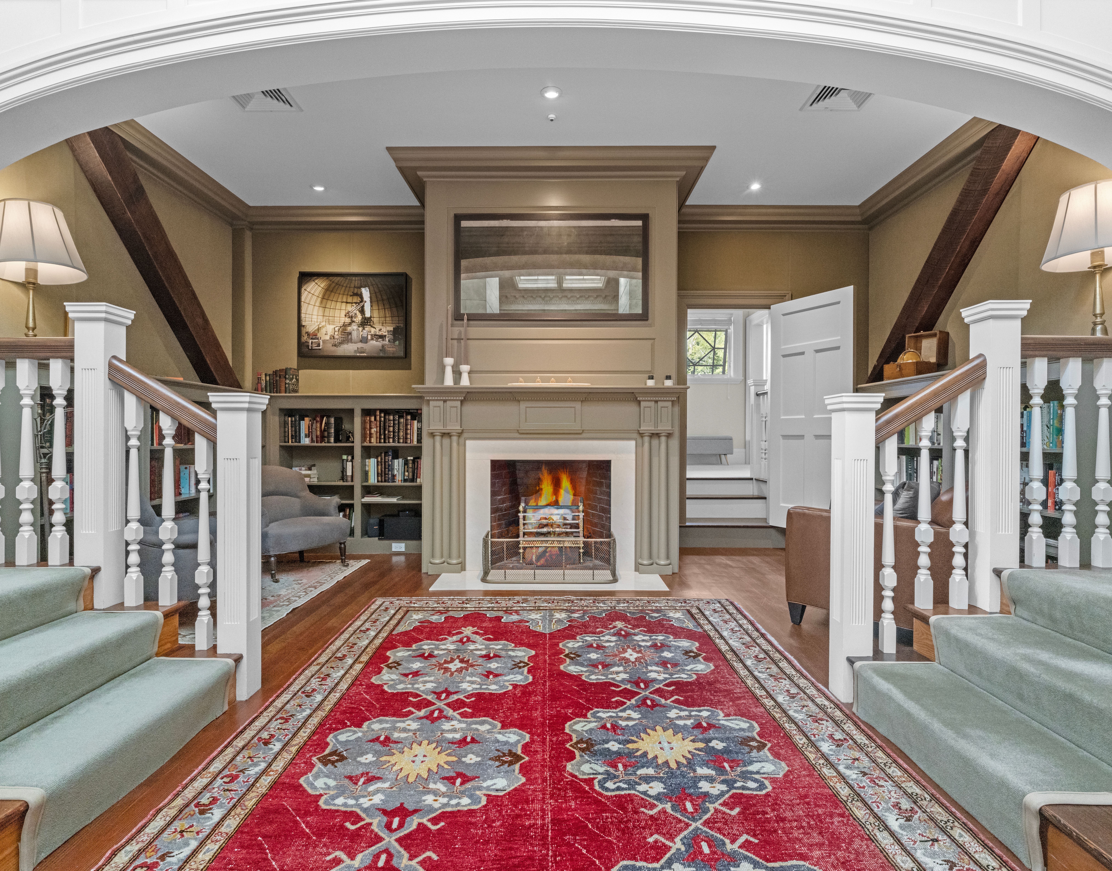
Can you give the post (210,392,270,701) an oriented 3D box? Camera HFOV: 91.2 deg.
[{"bbox_3d":[-1.277,0.440,2.210,0.155,1.214,0.155,0,0,-1],"label":"post"}]

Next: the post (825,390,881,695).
[{"bbox_3d":[1.208,0.444,2.205,0.158,1.215,0.160,0,0,0],"label":"post"}]

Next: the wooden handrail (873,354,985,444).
[{"bbox_3d":[1.482,-0.137,2.193,0.570,0.088,0.067,-31,0,0],"label":"wooden handrail"}]

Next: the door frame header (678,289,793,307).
[{"bbox_3d":[1.610,-1.252,5.000,1.130,0.155,0.080,0,0,0],"label":"door frame header"}]

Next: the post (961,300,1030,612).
[{"bbox_3d":[1.776,0.085,2.200,0.160,1.220,0.160,0,0,0],"label":"post"}]

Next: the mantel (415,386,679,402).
[{"bbox_3d":[-0.040,-0.305,4.090,2.020,0.115,0.230,0,0,0],"label":"mantel"}]

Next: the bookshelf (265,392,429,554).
[{"bbox_3d":[-1.800,0.341,4.910,1.480,1.400,0.290,0,0,-1],"label":"bookshelf"}]

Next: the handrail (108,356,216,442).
[{"bbox_3d":[-1.582,-0.144,2.240,0.550,0.084,0.080,32,0,0],"label":"handrail"}]

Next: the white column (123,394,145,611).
[{"bbox_3d":[-1.731,0.260,2.235,0.046,0.870,0.046,0,0,0],"label":"white column"}]

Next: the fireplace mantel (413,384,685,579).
[{"bbox_3d":[-0.036,0.341,4.080,2.020,1.400,0.260,0,0,-1],"label":"fireplace mantel"}]

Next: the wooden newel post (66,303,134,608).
[{"bbox_3d":[-1.869,0.083,2.240,0.162,1.220,0.160,0,0,0],"label":"wooden newel post"}]

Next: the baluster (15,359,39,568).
[{"bbox_3d":[-2.129,0.108,2.190,0.043,0.820,0.043,0,0,-1],"label":"baluster"}]

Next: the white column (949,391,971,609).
[{"bbox_3d":[1.611,0.254,2.172,0.043,0.865,0.043,0,0,-1],"label":"white column"}]

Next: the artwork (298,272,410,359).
[{"bbox_3d":[-1.863,-1.102,5.020,0.990,0.795,0.050,0,0,-1],"label":"artwork"}]

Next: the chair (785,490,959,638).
[{"bbox_3d":[1.845,0.620,2.920,0.780,0.830,0.860,0,0,-37],"label":"chair"}]

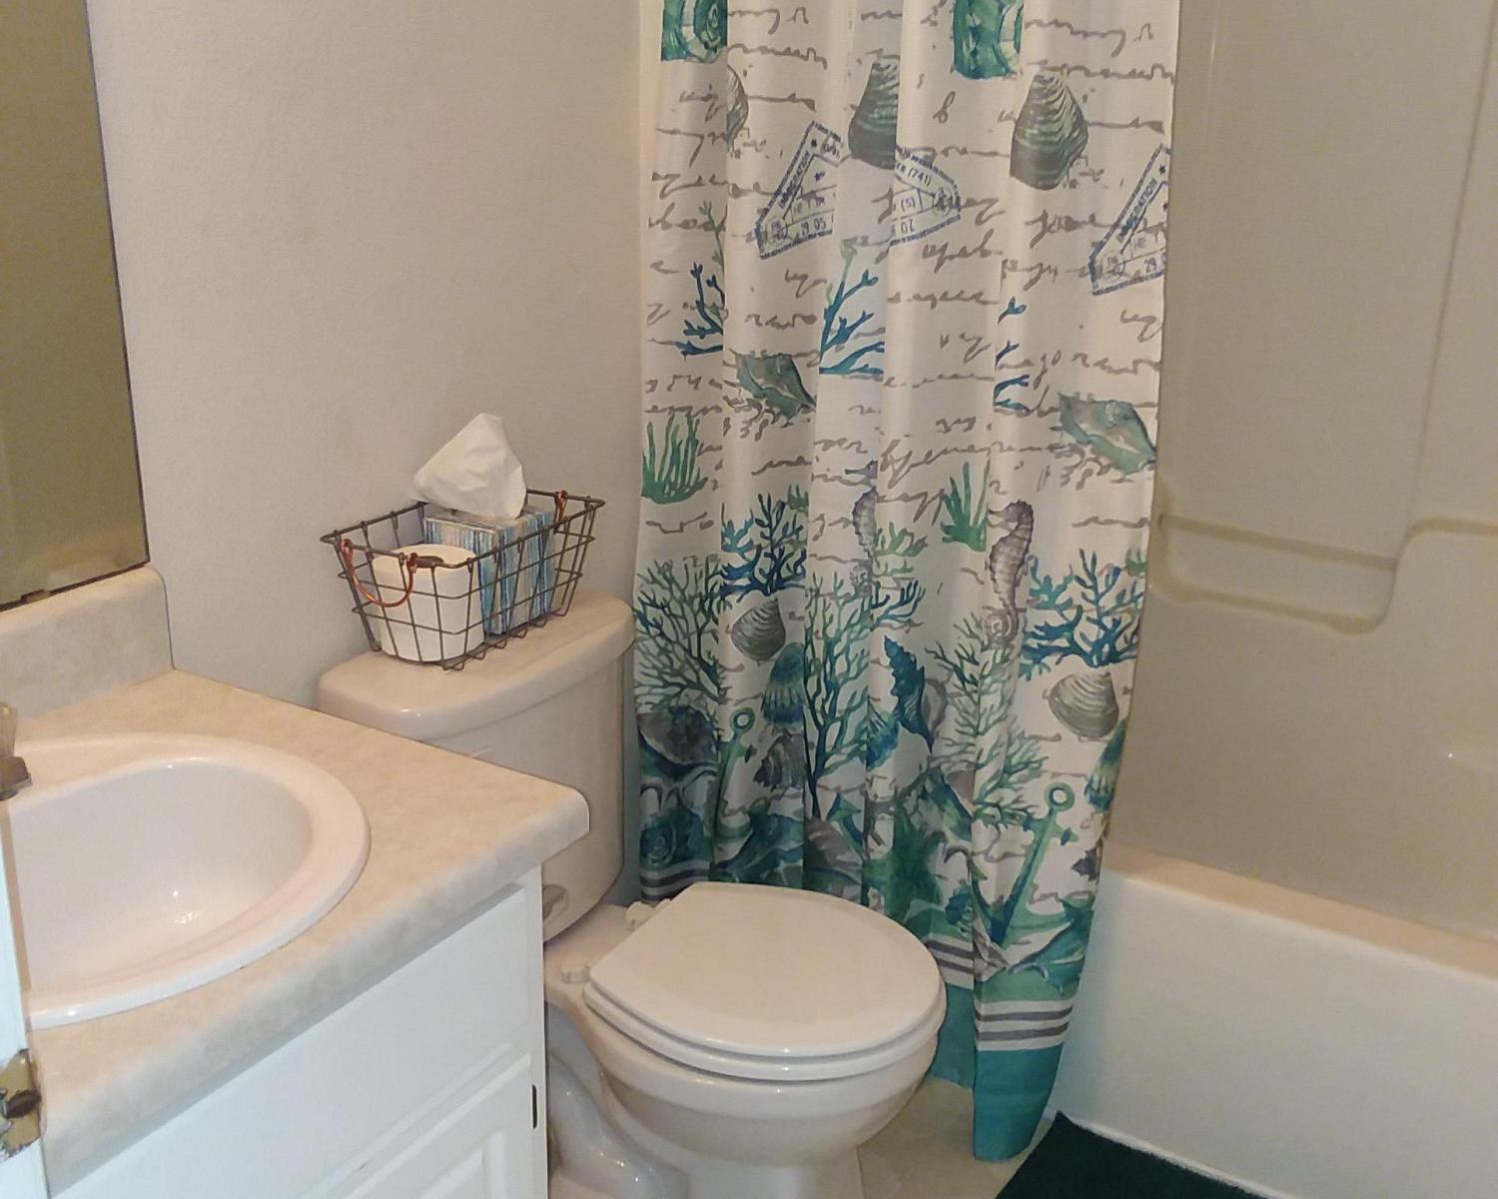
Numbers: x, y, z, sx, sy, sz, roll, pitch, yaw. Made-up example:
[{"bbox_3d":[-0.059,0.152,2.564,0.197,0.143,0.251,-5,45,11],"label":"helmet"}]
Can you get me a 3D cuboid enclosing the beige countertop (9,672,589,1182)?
[{"bbox_3d":[-0.537,0.223,1.359,0.553,0.042,0.608,13,22,29],"label":"beige countertop"}]

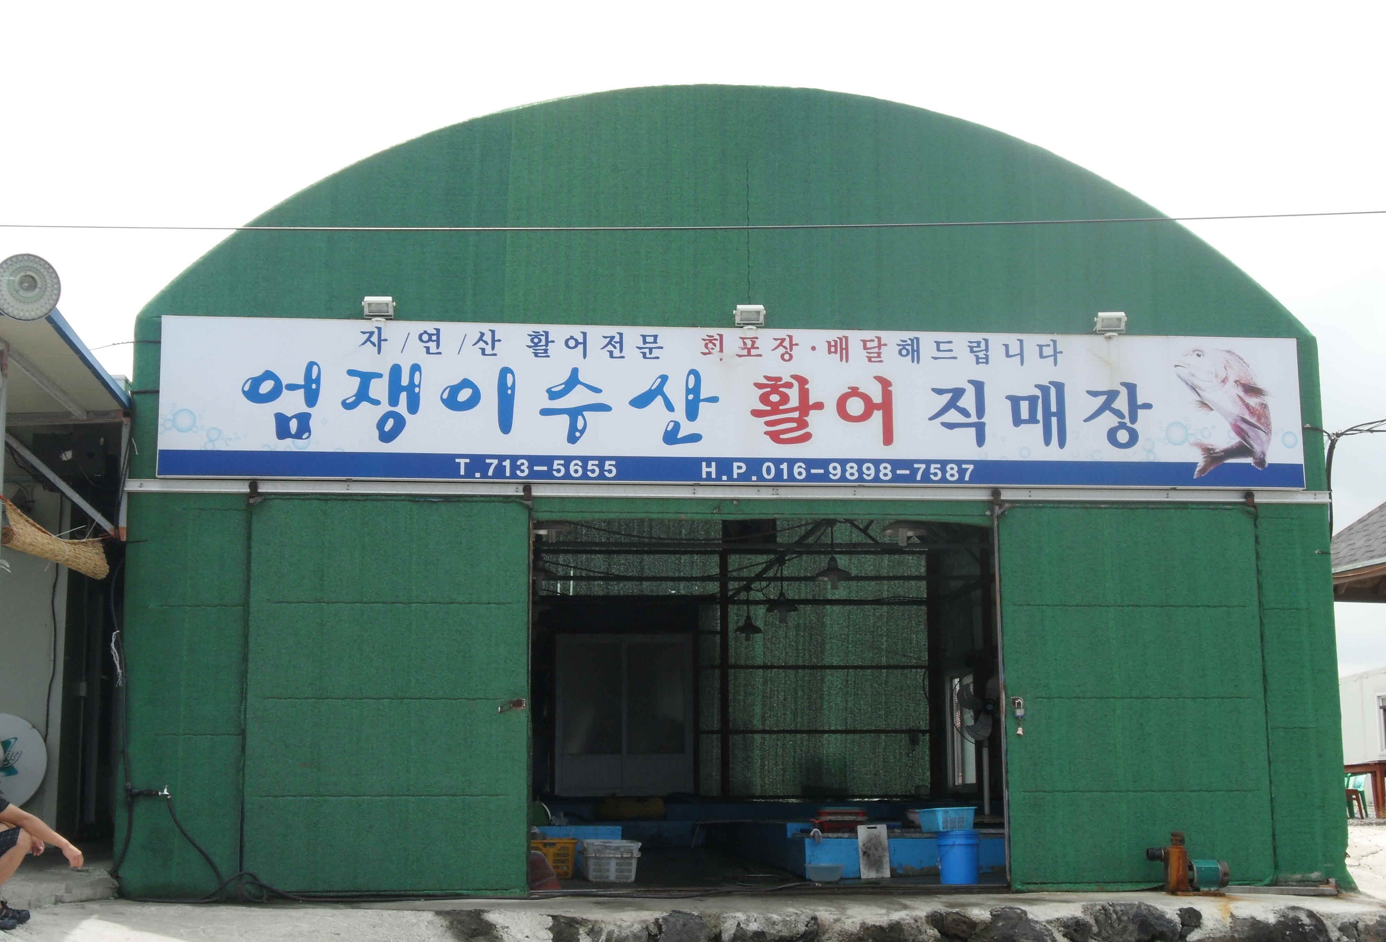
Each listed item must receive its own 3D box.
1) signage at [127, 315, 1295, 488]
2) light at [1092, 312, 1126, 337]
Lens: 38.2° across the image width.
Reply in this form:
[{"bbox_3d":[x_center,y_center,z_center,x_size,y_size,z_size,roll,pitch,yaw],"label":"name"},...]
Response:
[{"bbox_3d":[0.385,-0.465,14.346,8.217,1.137,0.100,1,-10,-6],"label":"signage"},{"bbox_3d":[3.047,-1.075,14.615,0.230,0.170,0.130,1,0,-6],"label":"light"}]

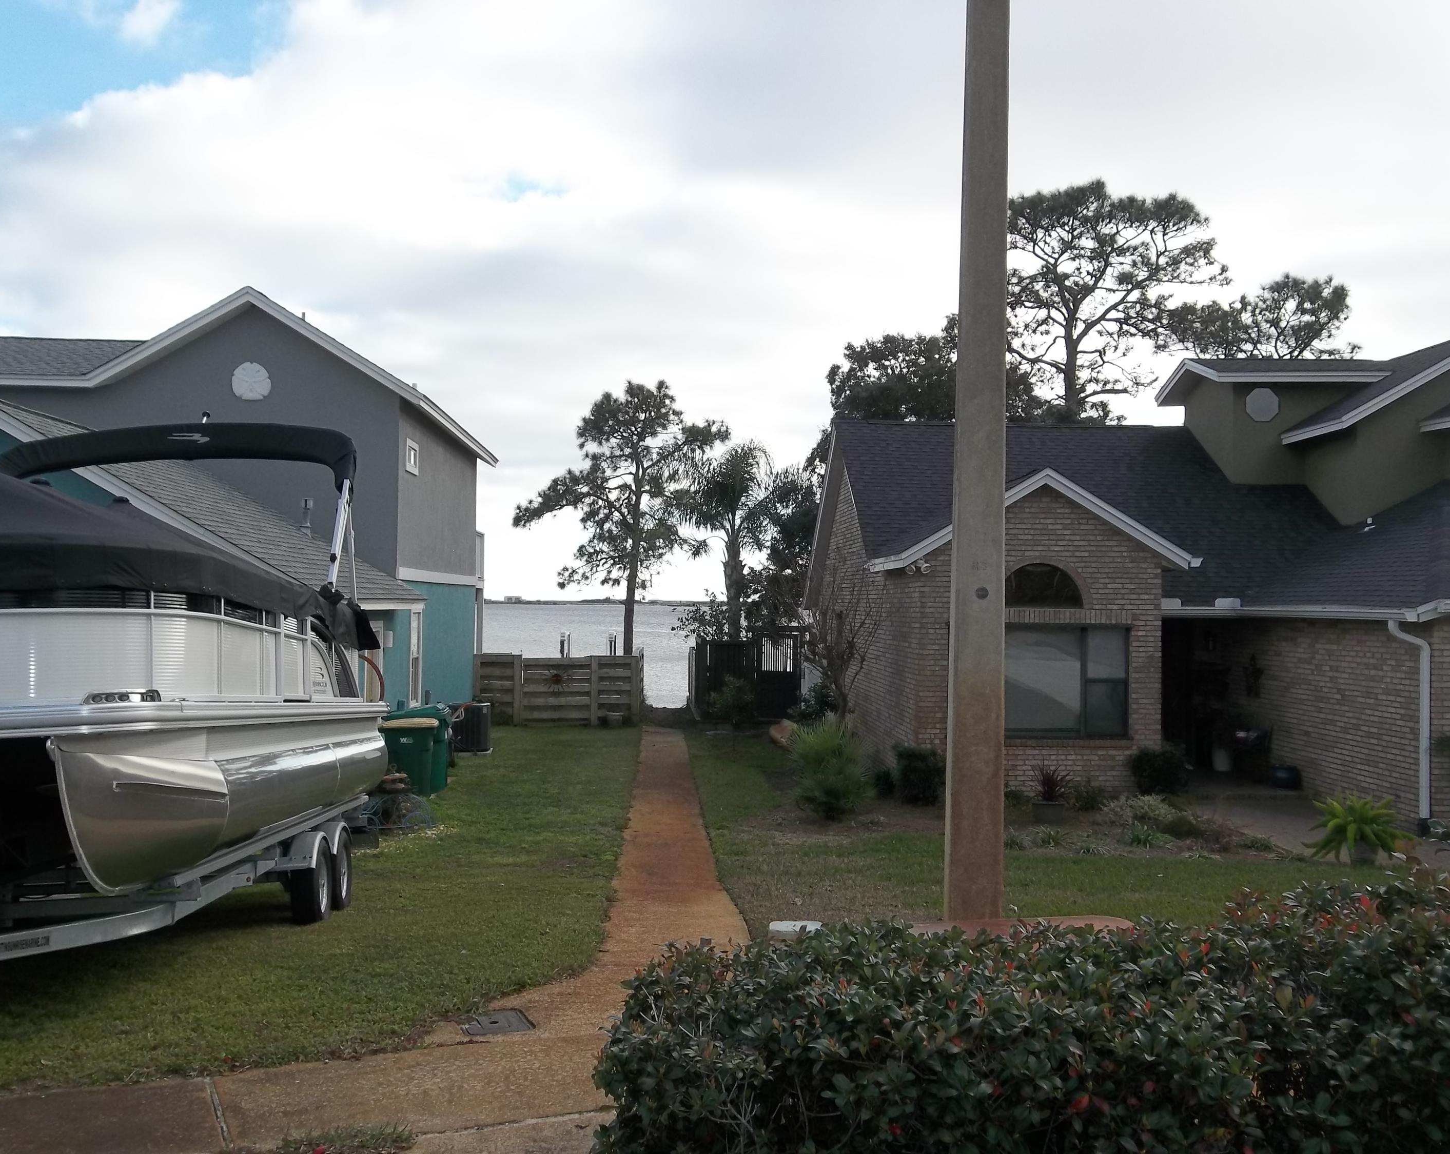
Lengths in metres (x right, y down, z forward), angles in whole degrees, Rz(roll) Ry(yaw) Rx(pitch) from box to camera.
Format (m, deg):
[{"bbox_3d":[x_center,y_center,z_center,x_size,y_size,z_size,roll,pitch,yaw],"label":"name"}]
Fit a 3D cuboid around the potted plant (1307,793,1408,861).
[{"bbox_3d":[6.007,2.384,13.500,0.980,0.670,0.950,0,-1,-3],"label":"potted plant"}]

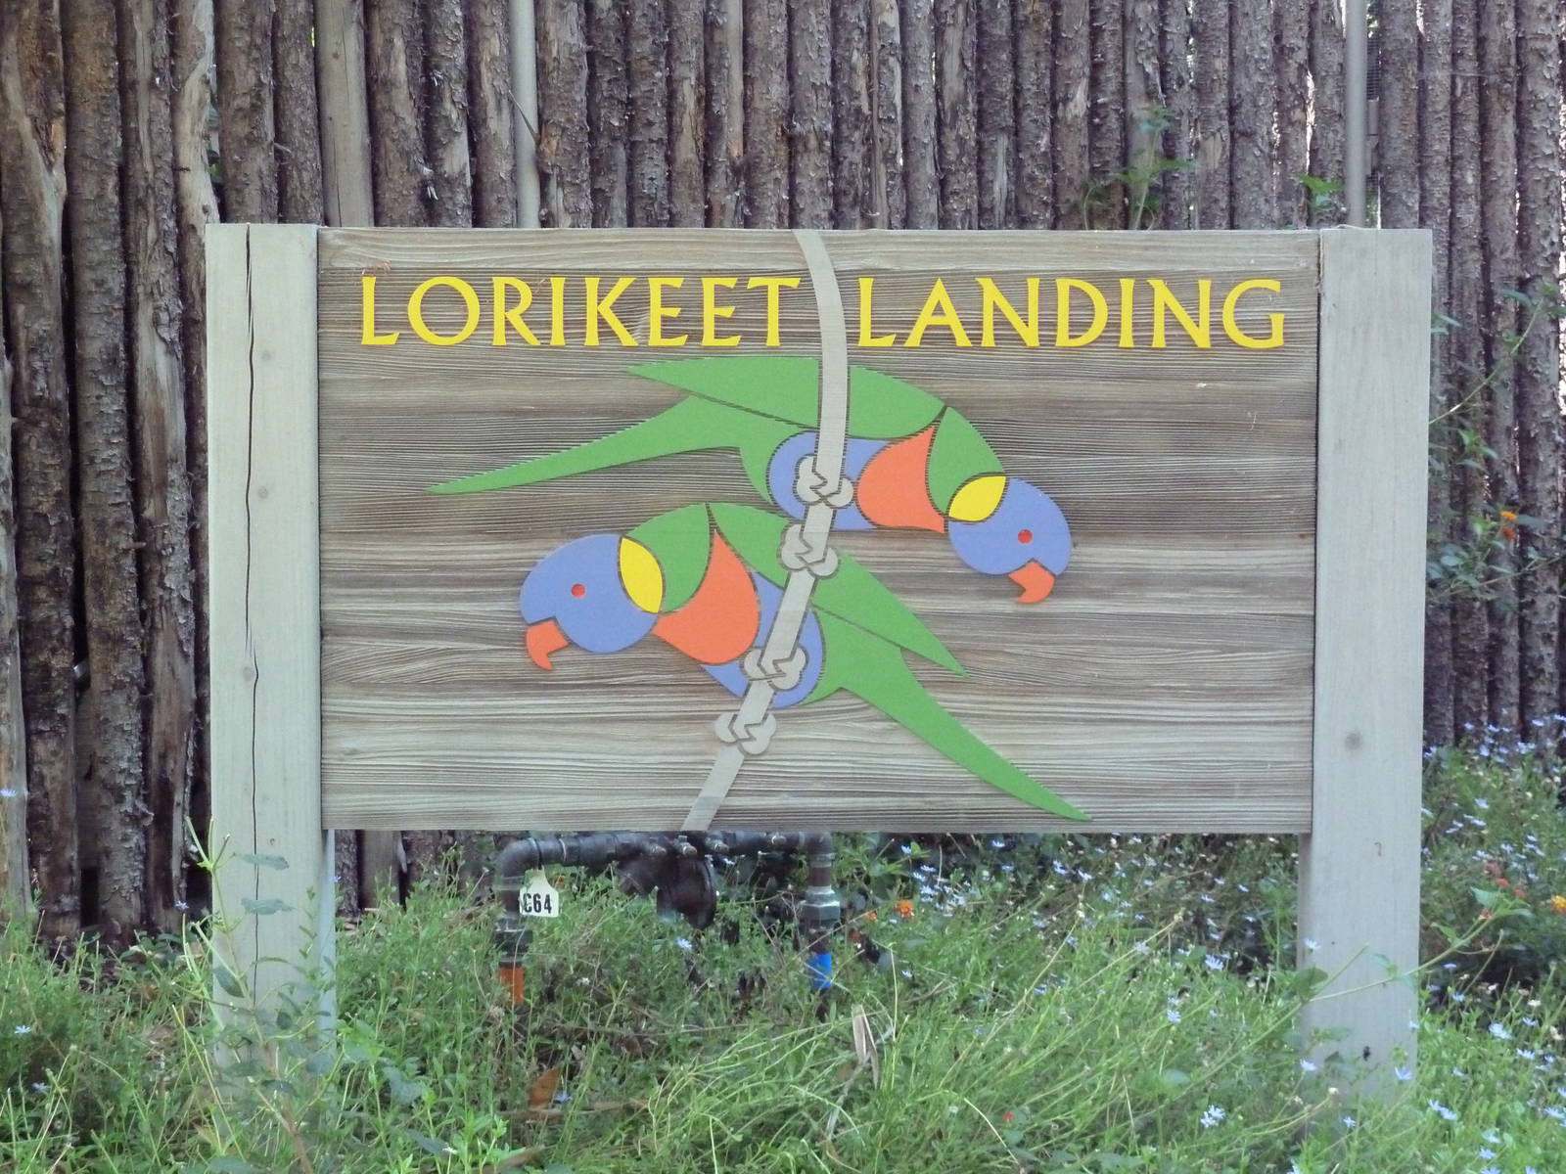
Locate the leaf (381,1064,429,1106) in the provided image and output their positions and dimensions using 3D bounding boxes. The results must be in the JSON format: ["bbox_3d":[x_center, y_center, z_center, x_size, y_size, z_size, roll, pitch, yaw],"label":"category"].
[{"bbox_3d":[-0.482,0.634,4.150,0.062,0.018,0.035,34,48,21],"label":"leaf"}]

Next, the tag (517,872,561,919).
[{"bbox_3d":[-0.359,0.452,4.800,0.059,0.074,0.005,0,4,-2],"label":"tag"}]

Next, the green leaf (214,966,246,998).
[{"bbox_3d":[-0.693,0.495,4.080,0.030,0.056,0.015,-41,-12,-18],"label":"green leaf"}]

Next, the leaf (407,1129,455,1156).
[{"bbox_3d":[-0.437,0.692,4.050,0.061,0.016,0.032,26,28,18],"label":"leaf"}]

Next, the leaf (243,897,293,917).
[{"bbox_3d":[-0.646,0.401,4.080,0.063,0.019,0.035,0,4,0],"label":"leaf"}]

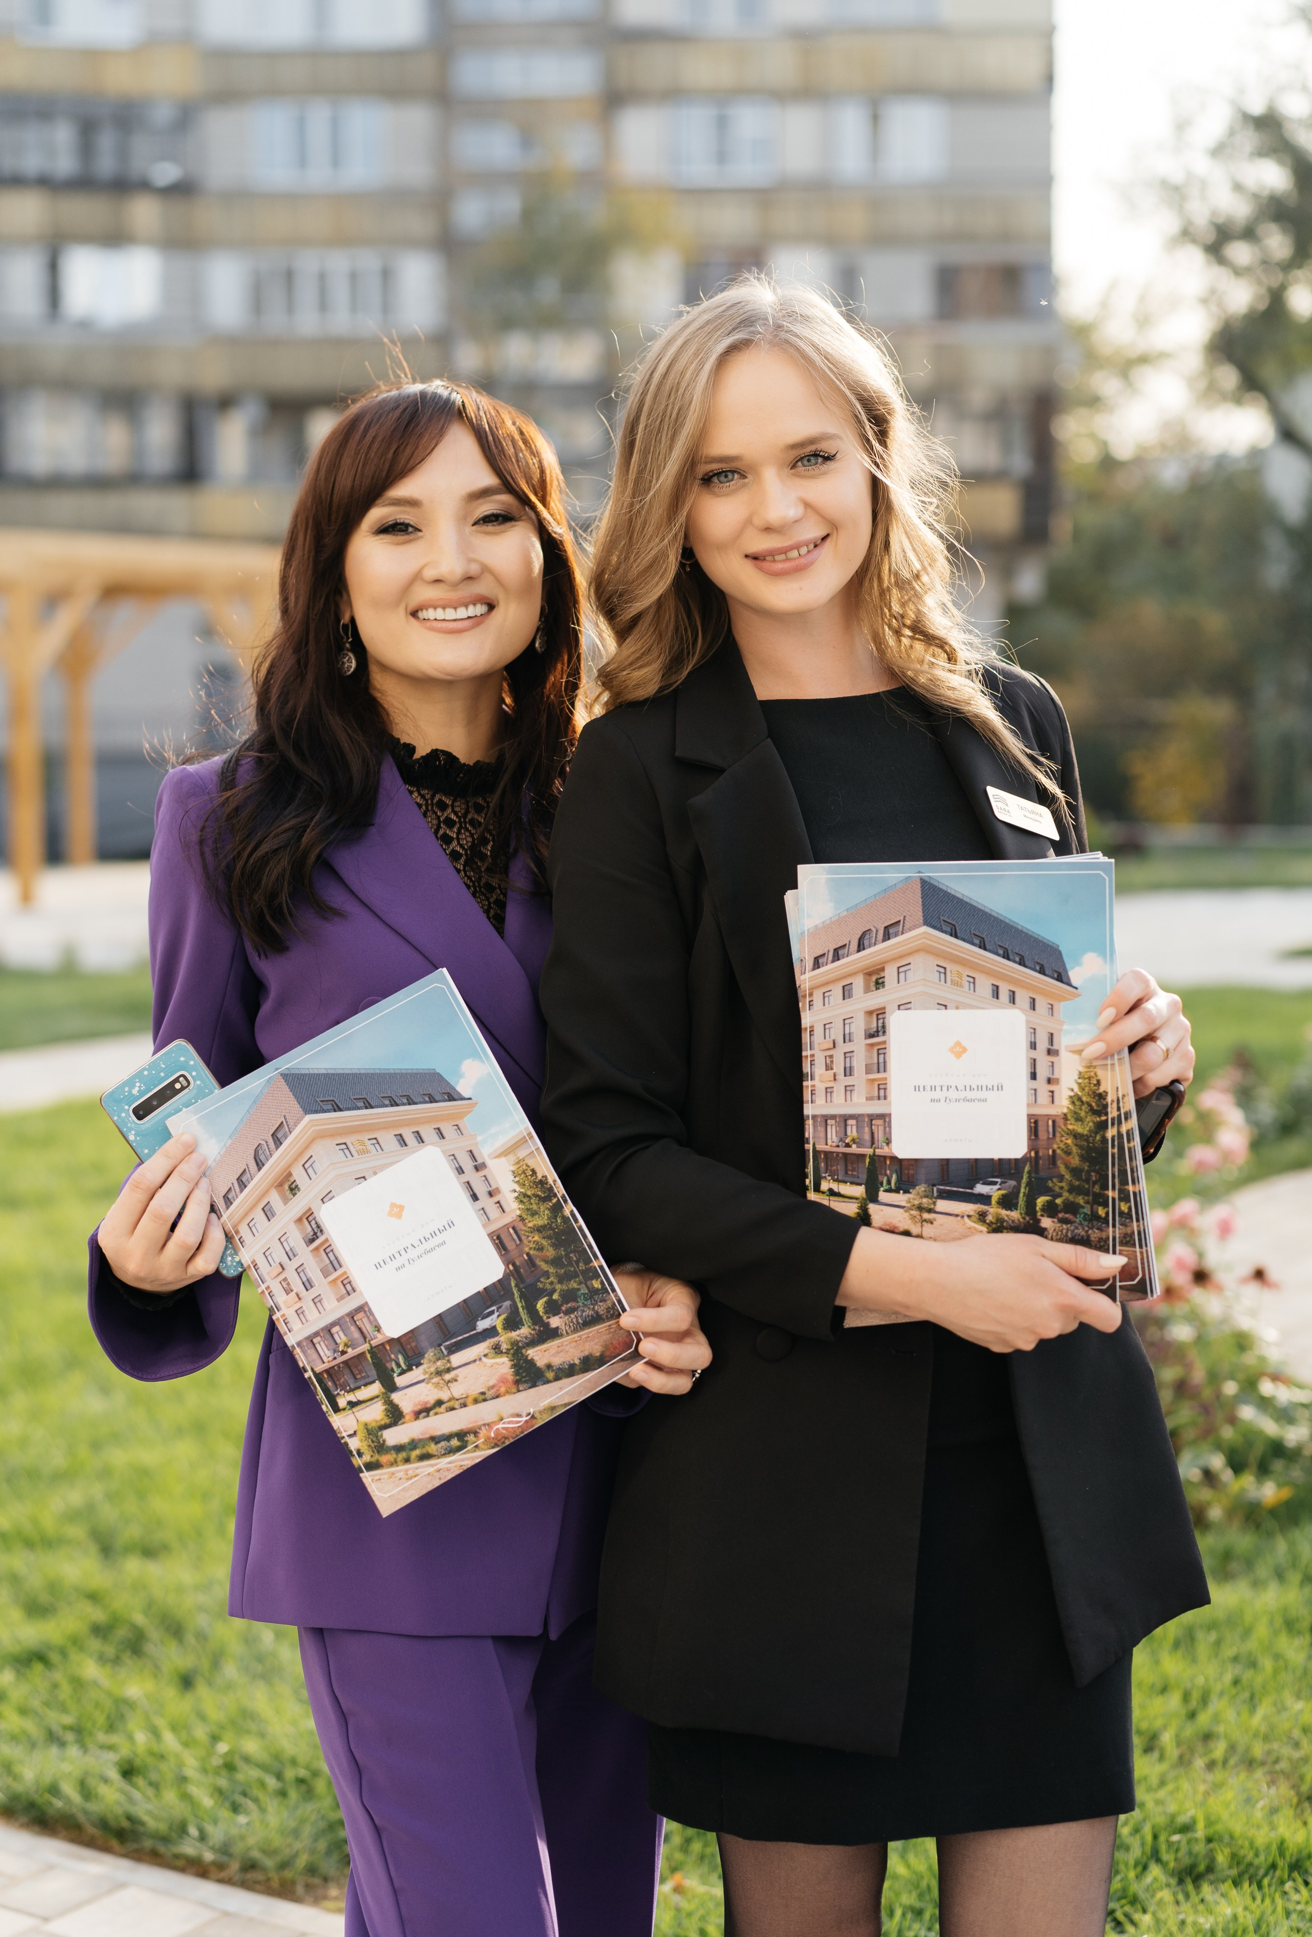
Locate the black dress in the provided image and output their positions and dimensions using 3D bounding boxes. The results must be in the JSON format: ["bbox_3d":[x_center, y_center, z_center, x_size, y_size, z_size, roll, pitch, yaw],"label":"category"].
[{"bbox_3d":[0.168,0.195,2.165,0.350,0.810,0.250,-1,4,-12],"label":"black dress"}]

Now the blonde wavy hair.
[{"bbox_3d":[0.122,-0.308,2.170,0.310,0.380,0.260,-4,4,-5],"label":"blonde wavy hair"}]

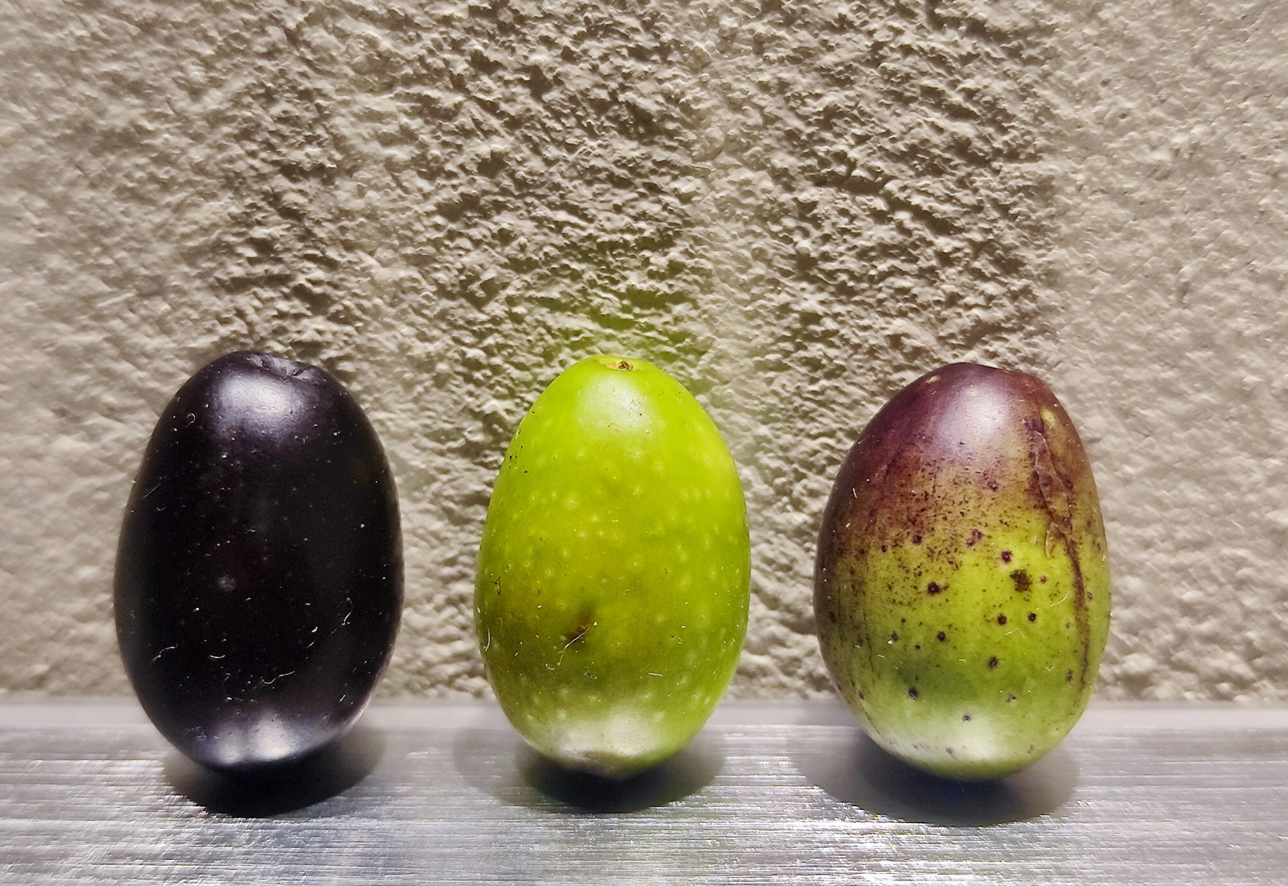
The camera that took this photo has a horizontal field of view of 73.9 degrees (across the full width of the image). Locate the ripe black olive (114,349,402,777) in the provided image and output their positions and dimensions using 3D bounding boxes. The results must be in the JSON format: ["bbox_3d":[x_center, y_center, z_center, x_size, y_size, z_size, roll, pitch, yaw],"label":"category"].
[{"bbox_3d":[-0.022,0.007,0.050,0.015,0.024,0.015,0,5,0],"label":"ripe black olive"}]

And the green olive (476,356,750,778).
[{"bbox_3d":[-0.002,0.007,0.050,0.016,0.024,0.016,0,5,0],"label":"green olive"}]

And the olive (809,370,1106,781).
[{"bbox_3d":[0.018,0.007,0.050,0.016,0.024,0.016,0,5,0],"label":"olive"}]

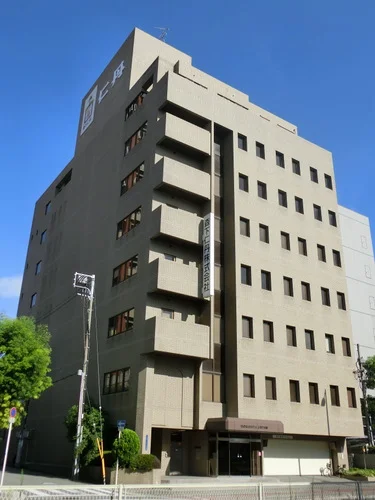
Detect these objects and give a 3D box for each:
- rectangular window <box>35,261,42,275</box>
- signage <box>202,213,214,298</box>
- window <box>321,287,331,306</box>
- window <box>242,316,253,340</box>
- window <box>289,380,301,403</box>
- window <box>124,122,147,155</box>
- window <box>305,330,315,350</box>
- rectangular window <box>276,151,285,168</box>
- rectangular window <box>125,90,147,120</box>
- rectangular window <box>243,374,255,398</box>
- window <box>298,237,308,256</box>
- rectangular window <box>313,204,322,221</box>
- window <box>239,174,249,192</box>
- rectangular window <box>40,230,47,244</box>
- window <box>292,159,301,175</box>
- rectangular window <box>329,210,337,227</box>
[{"bbox_3d":[-14.958,1.819,49.629,0.200,1.210,1.365,16,-27,-31],"label":"rectangular window"},{"bbox_3d":[1.395,0.332,31.760,0.292,5.658,0.730,16,-27,-31],"label":"signage"},{"bbox_3d":[10.738,3.670,38.365,0.891,1.382,0.150,16,-27,-31],"label":"window"},{"bbox_3d":[3.677,4.810,30.599,0.828,1.295,0.200,16,-27,-31],"label":"window"},{"bbox_3d":[7.244,9.583,33.367,0.891,1.382,0.150,16,-27,-31],"label":"window"},{"bbox_3d":[-3.973,-8.549,37.897,0.200,1.347,3.534,16,-27,-31],"label":"window"},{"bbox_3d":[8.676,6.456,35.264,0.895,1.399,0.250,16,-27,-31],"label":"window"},{"bbox_3d":[7.101,-6.963,37.975,0.828,1.295,0.200,16,-27,-31],"label":"rectangular window"},{"bbox_3d":[-3.842,-11.227,37.657,0.200,1.212,3.277,16,-27,-31],"label":"rectangular window"},{"bbox_3d":[3.885,8.620,31.271,0.891,1.382,0.150,16,-27,-31],"label":"rectangular window"},{"bbox_3d":[9.002,-0.241,38.673,0.891,1.382,0.150,16,-27,-31],"label":"window"},{"bbox_3d":[10.132,-2.901,38.520,0.828,1.295,0.200,16,-27,-31],"label":"rectangular window"},{"bbox_3d":[4.481,-5.380,39.770,0.904,1.482,0.200,16,-27,-30],"label":"window"},{"bbox_3d":[-17.040,-1.510,58.400,0.200,1.173,1.738,16,-27,-30],"label":"rectangular window"},{"bbox_3d":[9.152,-7.008,41.541,0.891,1.382,0.150,16,-27,-31],"label":"window"},{"bbox_3d":[11.557,-2.491,39.396,0.828,1.295,0.200,16,-27,-31],"label":"rectangular window"}]

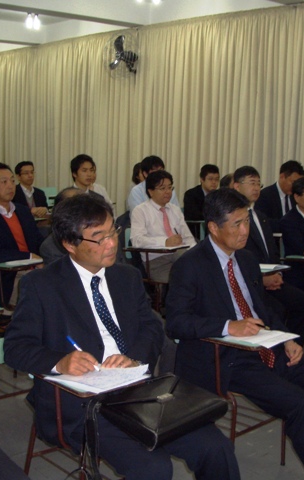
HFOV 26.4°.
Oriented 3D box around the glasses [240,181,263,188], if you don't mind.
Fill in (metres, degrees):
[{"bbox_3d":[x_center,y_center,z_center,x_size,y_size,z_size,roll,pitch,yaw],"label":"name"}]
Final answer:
[{"bbox_3d":[0.663,-0.370,4.310,0.130,0.042,0.138,9,11,41],"label":"glasses"}]

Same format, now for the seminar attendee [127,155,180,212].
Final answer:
[{"bbox_3d":[0.100,-0.107,6.064,0.500,1.347,0.780,-5,11,-40],"label":"seminar attendee"}]

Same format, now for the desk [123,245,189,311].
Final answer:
[{"bbox_3d":[0.033,0.373,5.083,0.430,0.680,0.560,-5,11,-40],"label":"desk"}]

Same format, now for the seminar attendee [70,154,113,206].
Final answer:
[{"bbox_3d":[-0.524,-0.083,5.782,0.500,1.340,0.800,-4,10,-33],"label":"seminar attendee"}]

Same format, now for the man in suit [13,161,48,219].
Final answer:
[{"bbox_3d":[-1.204,-0.186,6.687,0.500,1.236,0.800,-5,11,-39],"label":"man in suit"}]

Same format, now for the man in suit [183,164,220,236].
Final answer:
[{"bbox_3d":[0.607,-0.007,5.604,0.500,1.262,0.760,-6,12,-40],"label":"man in suit"}]

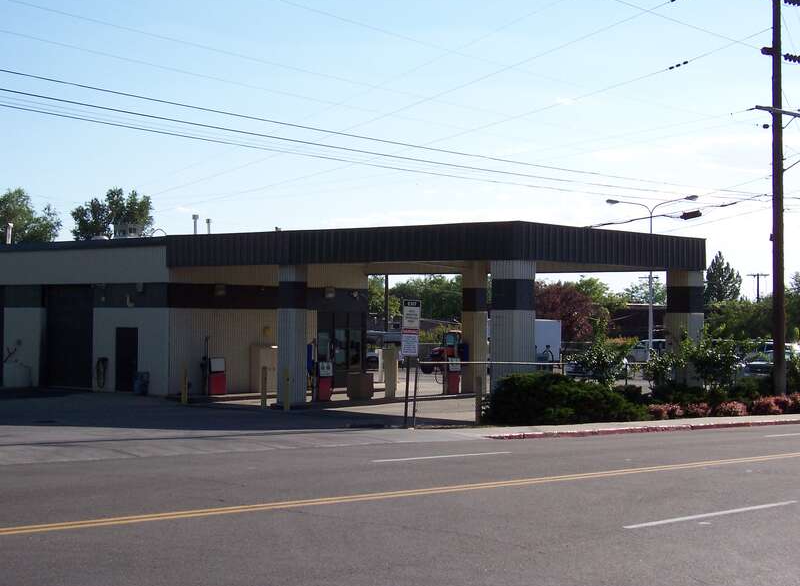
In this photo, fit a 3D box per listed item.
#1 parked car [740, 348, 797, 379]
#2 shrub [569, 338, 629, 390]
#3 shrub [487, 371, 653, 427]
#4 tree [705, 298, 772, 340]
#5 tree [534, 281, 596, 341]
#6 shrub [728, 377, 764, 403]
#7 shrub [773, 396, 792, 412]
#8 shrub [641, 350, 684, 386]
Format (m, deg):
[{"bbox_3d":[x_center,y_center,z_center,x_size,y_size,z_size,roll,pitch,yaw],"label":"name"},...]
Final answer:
[{"bbox_3d":[16.921,3.238,63.500,1.780,1.450,4.600,0,-1,30],"label":"parked car"},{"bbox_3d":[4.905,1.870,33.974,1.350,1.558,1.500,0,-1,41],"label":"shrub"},{"bbox_3d":[3.971,2.389,32.373,2.350,1.107,5.100,0,-1,41],"label":"shrub"},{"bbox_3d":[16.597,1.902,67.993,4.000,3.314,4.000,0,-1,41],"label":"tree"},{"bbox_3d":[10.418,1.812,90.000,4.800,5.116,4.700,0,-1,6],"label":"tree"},{"bbox_3d":[10.170,2.960,40.738,1.000,0.924,1.100,0,-1,41],"label":"shrub"},{"bbox_3d":[10.848,3.154,39.309,0.580,0.467,0.620,0,-1,41],"label":"shrub"},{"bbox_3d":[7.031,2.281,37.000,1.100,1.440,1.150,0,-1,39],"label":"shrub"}]

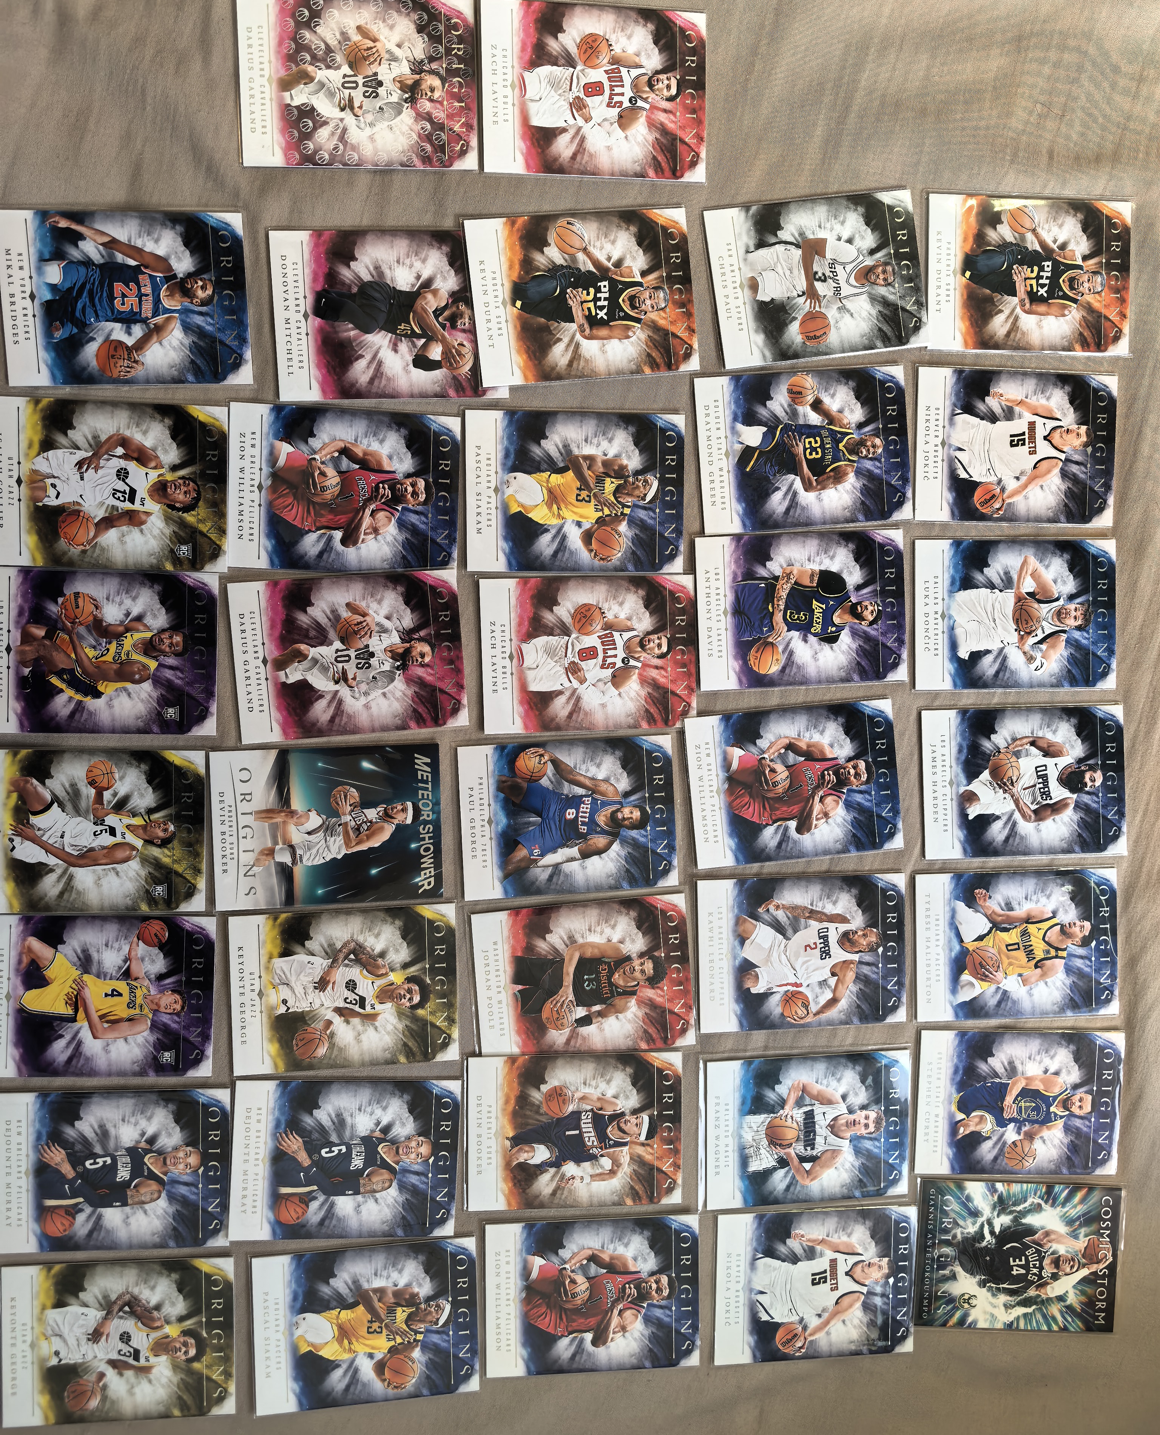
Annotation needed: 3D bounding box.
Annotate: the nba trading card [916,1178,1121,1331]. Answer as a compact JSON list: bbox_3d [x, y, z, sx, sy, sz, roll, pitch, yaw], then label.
[{"bbox_3d":[0.191,0.235,0.468,0.089,0.001,0.064,4,91,-3],"label":"nba trading card"}]

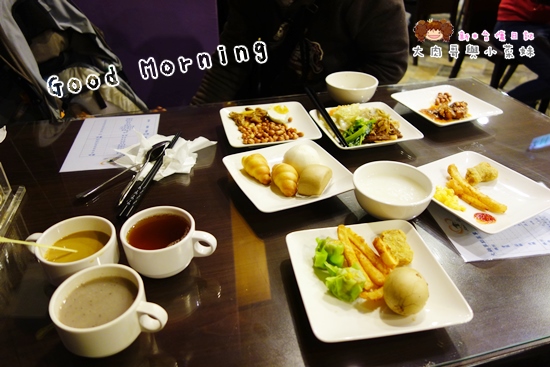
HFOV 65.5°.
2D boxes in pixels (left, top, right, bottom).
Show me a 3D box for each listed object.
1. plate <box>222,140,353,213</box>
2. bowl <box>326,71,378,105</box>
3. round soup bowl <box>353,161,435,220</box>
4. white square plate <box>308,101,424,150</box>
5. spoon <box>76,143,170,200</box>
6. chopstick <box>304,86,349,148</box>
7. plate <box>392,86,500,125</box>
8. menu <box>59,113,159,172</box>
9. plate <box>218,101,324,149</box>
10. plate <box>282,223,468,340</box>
[{"bbox_3d":[0.024,-0.010,0.673,0.168,0.023,0.168,-15,36,-22],"label":"plate"},{"bbox_3d":[0.167,-0.201,0.940,0.110,0.050,0.110,0,33,0],"label":"bowl"},{"bbox_3d":[0.163,0.019,0.604,0.110,0.050,0.110,0,33,0],"label":"round soup bowl"},{"bbox_3d":[0.170,-0.105,0.819,0.168,0.023,0.168,-9,34,-14],"label":"white square plate"},{"bbox_3d":[-0.237,-0.025,0.683,0.040,0.020,0.179,24,46,31],"label":"spoon"},{"bbox_3d":[0.096,-0.136,0.837,0.014,0.008,0.251,-7,38,-11],"label":"chopstick"},{"bbox_3d":[0.358,-0.159,0.904,0.168,0.023,0.168,-12,35,-18],"label":"plate"},{"bbox_3d":[-0.296,-0.081,0.794,0.148,0.002,0.209,-5,34,-8],"label":"menu"},{"bbox_3d":[-0.011,-0.107,0.820,0.168,0.023,0.168,-7,34,-11],"label":"plate"},{"bbox_3d":[0.109,0.109,0.492,0.168,0.023,0.168,-5,34,-8],"label":"plate"}]

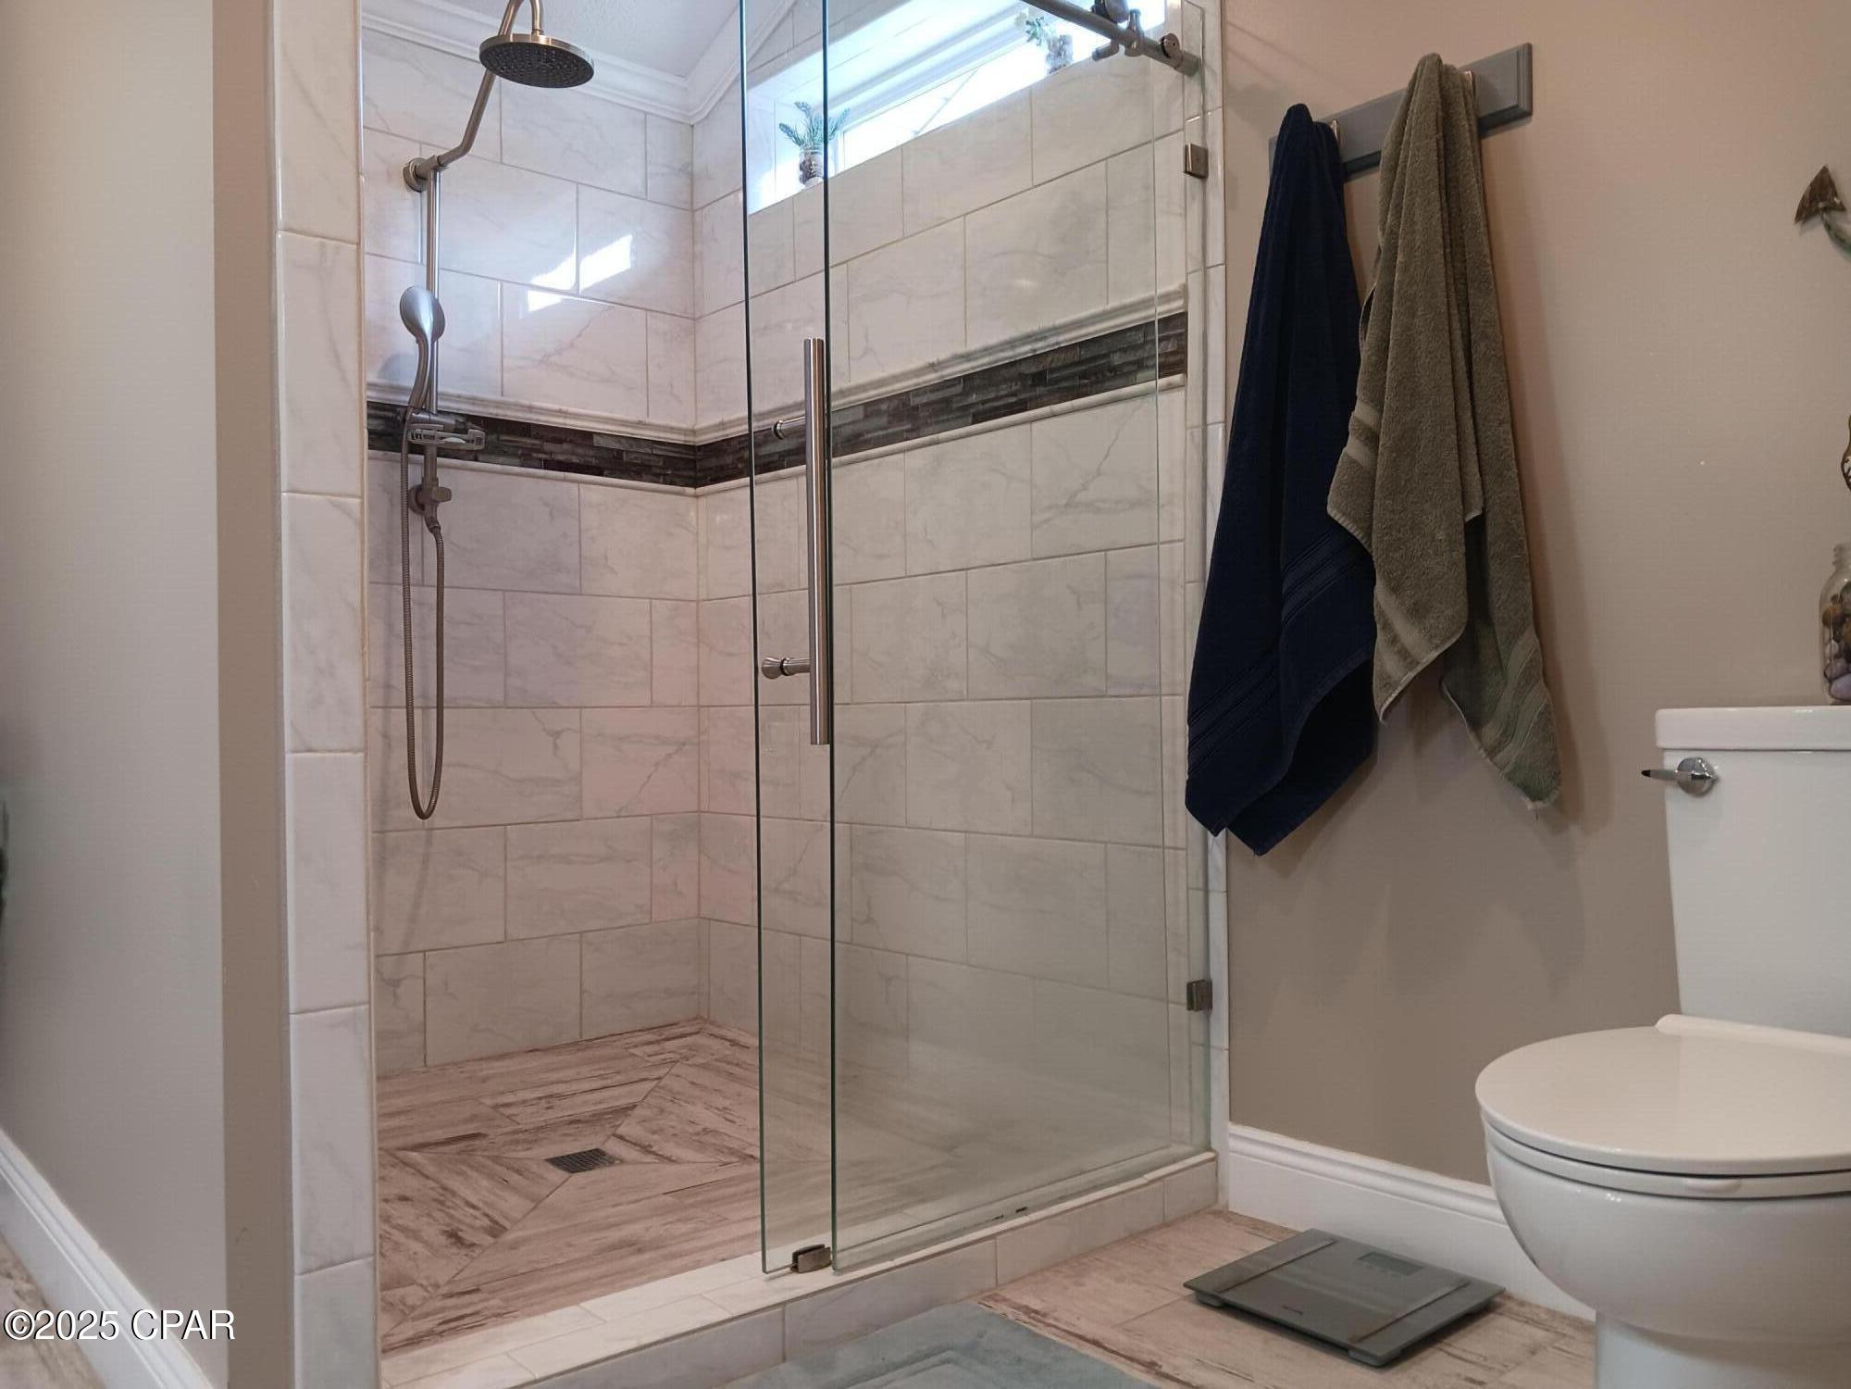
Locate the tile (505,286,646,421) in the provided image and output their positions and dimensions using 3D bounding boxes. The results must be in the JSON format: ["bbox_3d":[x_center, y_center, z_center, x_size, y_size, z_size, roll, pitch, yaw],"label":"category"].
[{"bbox_3d":[-0.789,-0.777,3.275,0.357,0.251,0.010,0,-1,-41],"label":"tile"}]

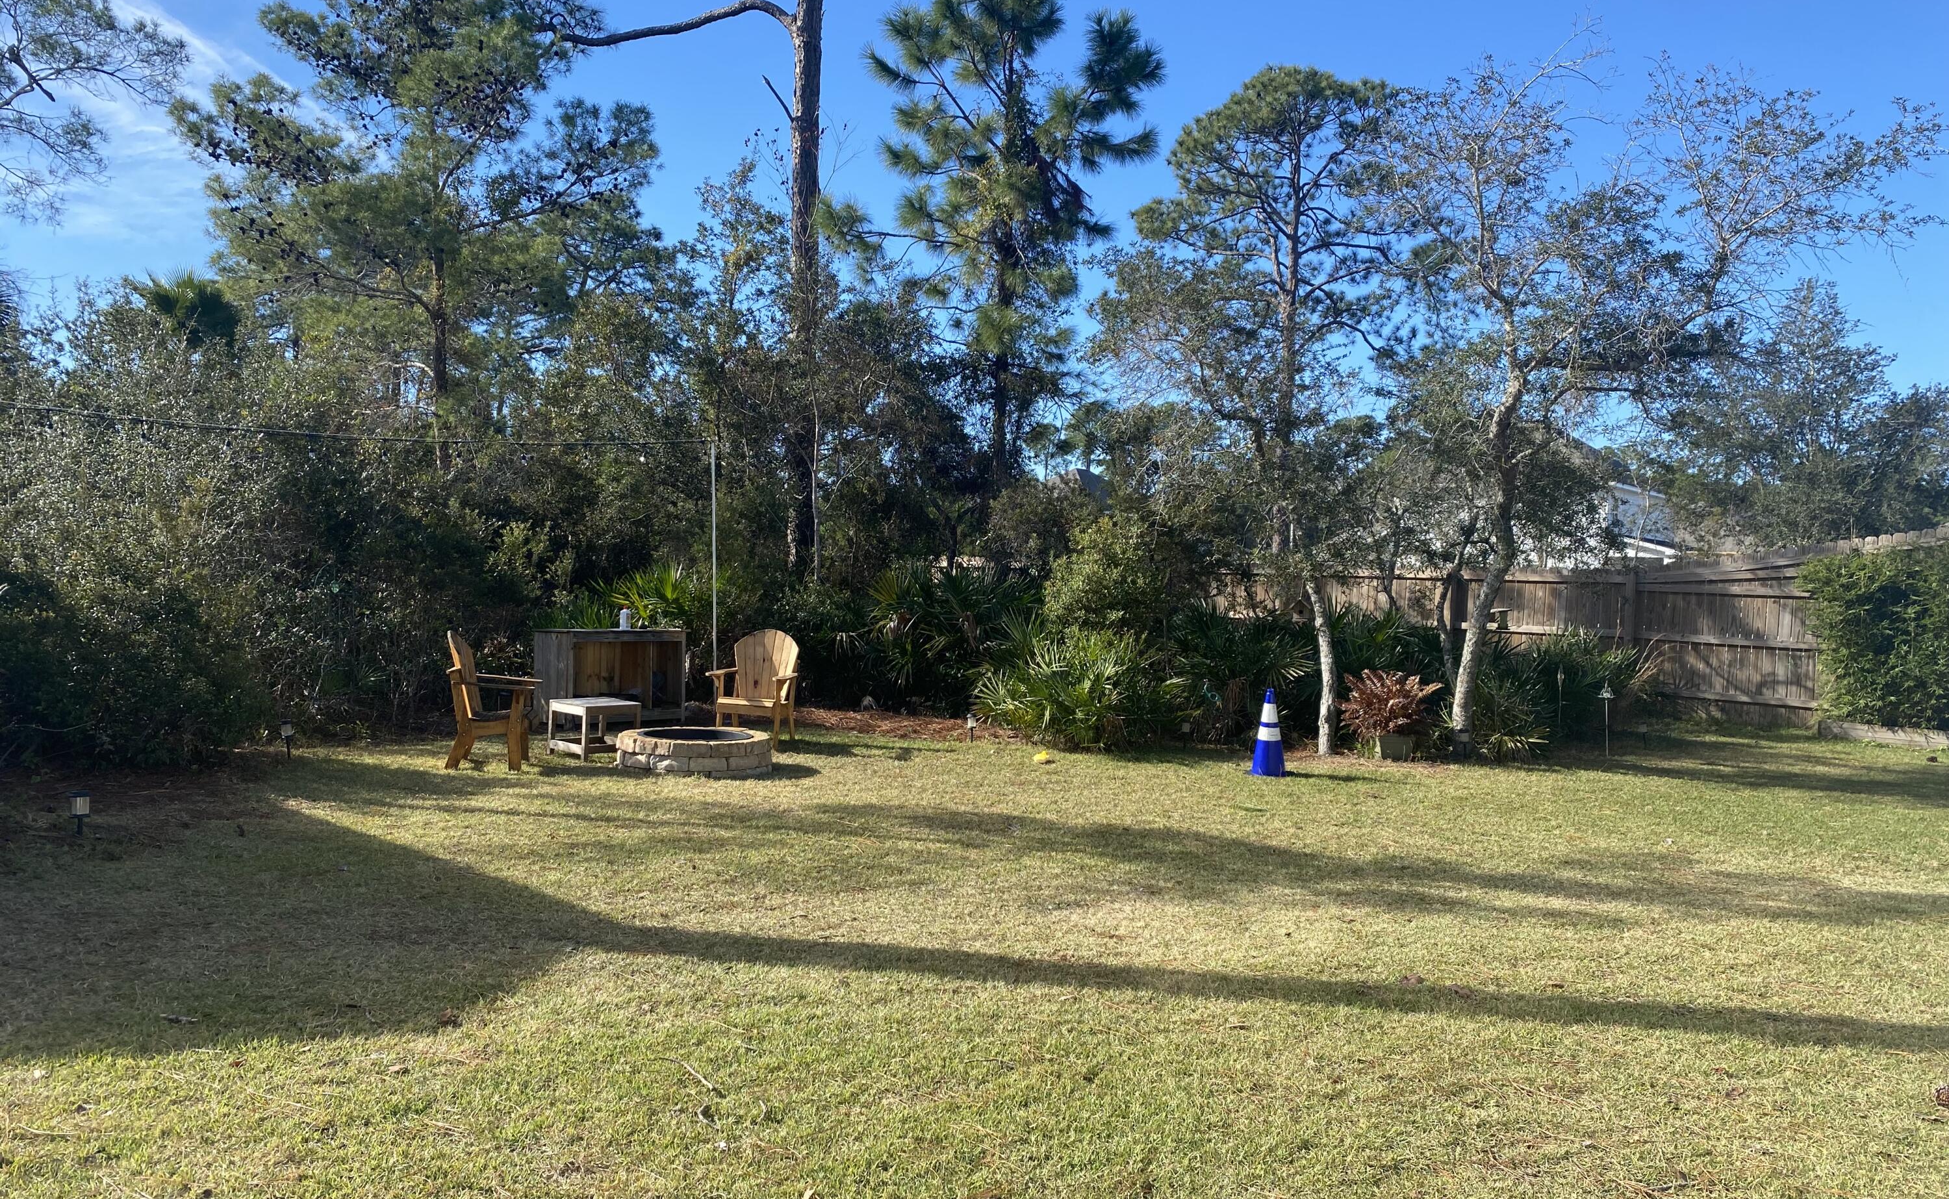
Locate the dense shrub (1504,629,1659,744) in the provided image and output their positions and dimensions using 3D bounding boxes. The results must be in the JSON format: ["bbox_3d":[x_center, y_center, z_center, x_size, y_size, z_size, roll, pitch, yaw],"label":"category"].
[{"bbox_3d":[6.342,0.915,15.300,1.550,1.150,1.400,1,0,0],"label":"dense shrub"}]

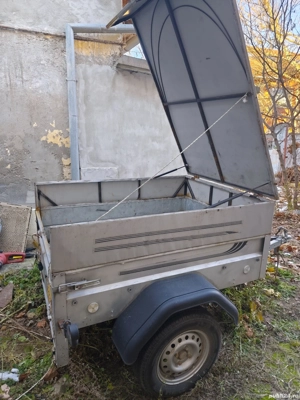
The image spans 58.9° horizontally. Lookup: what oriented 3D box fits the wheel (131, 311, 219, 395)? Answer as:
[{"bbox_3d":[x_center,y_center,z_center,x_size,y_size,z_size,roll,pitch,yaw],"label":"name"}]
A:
[{"bbox_3d":[0.184,0.940,1.668,0.552,0.552,0.160,-5,14,-24],"label":"wheel"}]

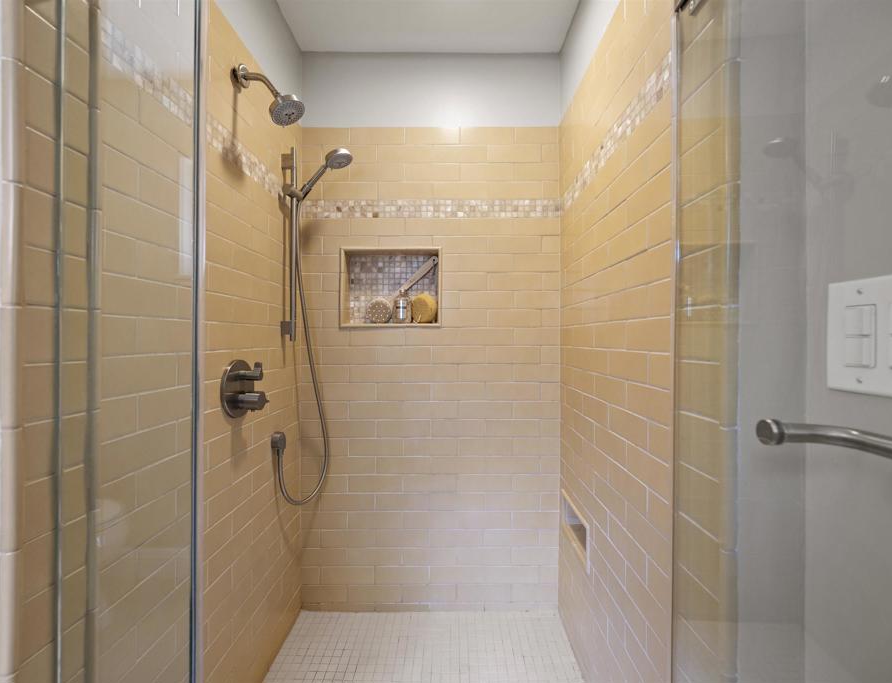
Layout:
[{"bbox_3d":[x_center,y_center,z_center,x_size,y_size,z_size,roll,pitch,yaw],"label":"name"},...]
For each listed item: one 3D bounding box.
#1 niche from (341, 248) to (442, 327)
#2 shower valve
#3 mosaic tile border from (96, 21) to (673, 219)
[{"bbox_3d":[-0.231,-0.225,1.722,0.427,0.335,0.105,0,0,0],"label":"niche"},{"bbox_3d":[-0.567,0.138,1.167,0.092,0.170,0.170,0,0,1],"label":"shower valve"},{"bbox_3d":[-0.067,-0.556,1.178,1.090,0.082,1.010,0,0,1],"label":"mosaic tile border"}]

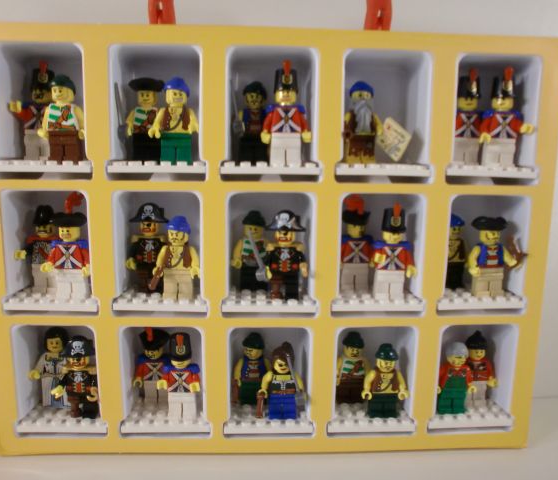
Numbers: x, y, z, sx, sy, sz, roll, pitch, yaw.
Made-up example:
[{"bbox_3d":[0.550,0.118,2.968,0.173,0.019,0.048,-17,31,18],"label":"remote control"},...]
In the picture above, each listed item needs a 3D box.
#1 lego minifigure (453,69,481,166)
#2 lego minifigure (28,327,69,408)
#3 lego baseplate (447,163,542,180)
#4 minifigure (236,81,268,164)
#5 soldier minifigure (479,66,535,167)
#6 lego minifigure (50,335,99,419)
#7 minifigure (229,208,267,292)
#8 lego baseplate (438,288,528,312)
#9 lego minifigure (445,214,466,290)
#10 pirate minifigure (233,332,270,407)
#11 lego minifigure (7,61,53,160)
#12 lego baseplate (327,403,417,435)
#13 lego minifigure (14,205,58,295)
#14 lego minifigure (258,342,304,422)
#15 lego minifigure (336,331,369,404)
[{"bbox_3d":[0.102,-0.065,0.259,0.026,0.053,0.015,0,10,-2],"label":"lego minifigure"},{"bbox_3d":[-0.128,0.072,0.274,0.027,0.046,0.017,0,10,-2],"label":"lego minifigure"},{"bbox_3d":[0.107,-0.037,0.258,0.048,0.005,0.032,0,10,-2],"label":"lego baseplate"},{"bbox_3d":[-0.013,-0.061,0.256,0.025,0.043,0.017,0,10,-2],"label":"minifigure"},{"bbox_3d":[0.117,-0.061,0.245,0.031,0.053,0.015,0,9,-2],"label":"soldier minifigure"},{"bbox_3d":[-0.107,0.075,0.259,0.025,0.045,0.018,0,10,-2],"label":"lego minifigure"},{"bbox_3d":[-0.015,0.007,0.268,0.022,0.046,0.014,0,9,-2],"label":"minifigure"},{"bbox_3d":[0.105,0.031,0.267,0.048,0.005,0.032,0,10,-2],"label":"lego baseplate"},{"bbox_3d":[0.098,0.007,0.272,0.025,0.044,0.015,0,10,-2],"label":"lego minifigure"},{"bbox_3d":[-0.016,0.076,0.285,0.025,0.045,0.013,0,10,-2],"label":"pirate minifigure"},{"bbox_3d":[-0.123,-0.066,0.248,0.025,0.052,0.021,0,10,-2],"label":"lego minifigure"},{"bbox_3d":[0.050,0.099,0.276,0.048,0.005,0.032,0,10,-2],"label":"lego baseplate"},{"bbox_3d":[-0.125,0.005,0.262,0.025,0.046,0.018,0,10,-2],"label":"lego minifigure"},{"bbox_3d":[0.002,0.078,0.264,0.026,0.043,0.018,0,10,-2],"label":"lego minifigure"},{"bbox_3d":[0.042,0.075,0.283,0.025,0.042,0.016,0,10,-2],"label":"lego minifigure"}]

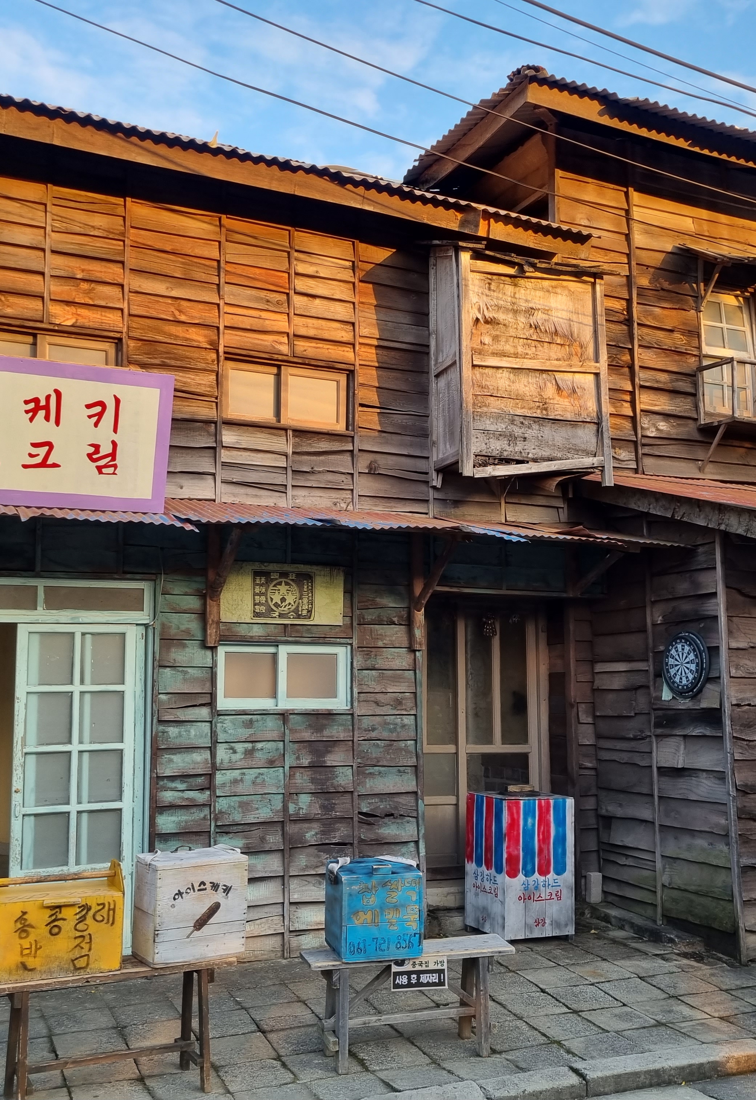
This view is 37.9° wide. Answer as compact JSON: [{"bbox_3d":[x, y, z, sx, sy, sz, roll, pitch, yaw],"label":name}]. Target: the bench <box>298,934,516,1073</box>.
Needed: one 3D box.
[{"bbox_3d":[0.136,1.966,4.783,0.930,0.444,0.270,2,-8,-18],"label":"bench"}]

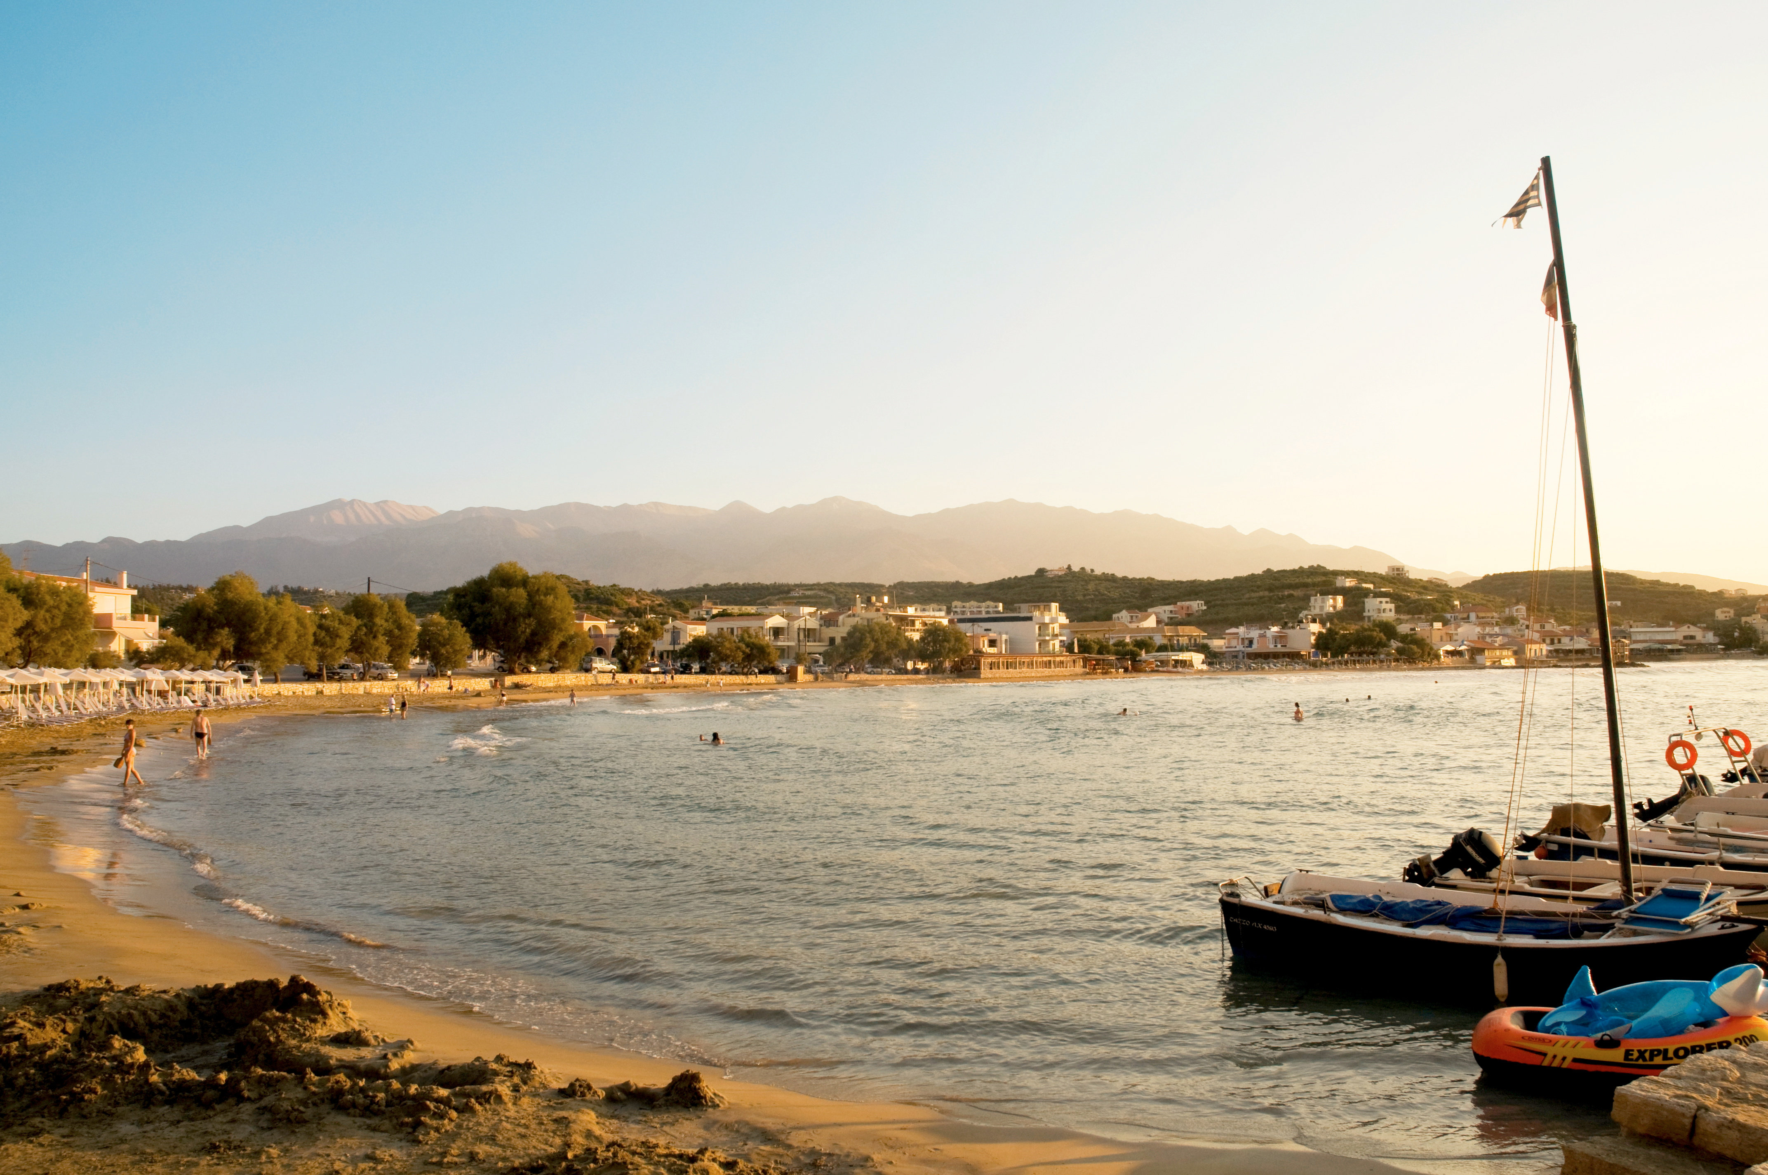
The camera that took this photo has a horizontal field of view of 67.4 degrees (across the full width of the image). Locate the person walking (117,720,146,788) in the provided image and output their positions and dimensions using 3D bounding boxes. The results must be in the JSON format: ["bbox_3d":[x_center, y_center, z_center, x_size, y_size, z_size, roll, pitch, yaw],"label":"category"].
[{"bbox_3d":[-18.741,4.118,33.000,0.600,1.697,0.460,1,-4,-29],"label":"person walking"}]

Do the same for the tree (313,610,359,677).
[{"bbox_3d":[-43.171,4.610,104.000,3.506,5.640,3.331,0,-4,-23],"label":"tree"}]

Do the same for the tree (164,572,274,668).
[{"bbox_3d":[-53.066,3.096,106.000,8.008,8.734,7.607,1,-4,-27],"label":"tree"}]

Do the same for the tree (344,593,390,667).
[{"bbox_3d":[-41.682,3.990,107.000,3.536,6.975,3.359,0,-4,-21],"label":"tree"}]

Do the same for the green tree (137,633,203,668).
[{"bbox_3d":[-52.253,5.160,97.000,4.453,3.541,4.231,1,-4,-28],"label":"green tree"}]

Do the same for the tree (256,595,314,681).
[{"bbox_3d":[-46.011,3.963,102.000,4.267,6.755,4.053,1,-4,-24],"label":"tree"}]

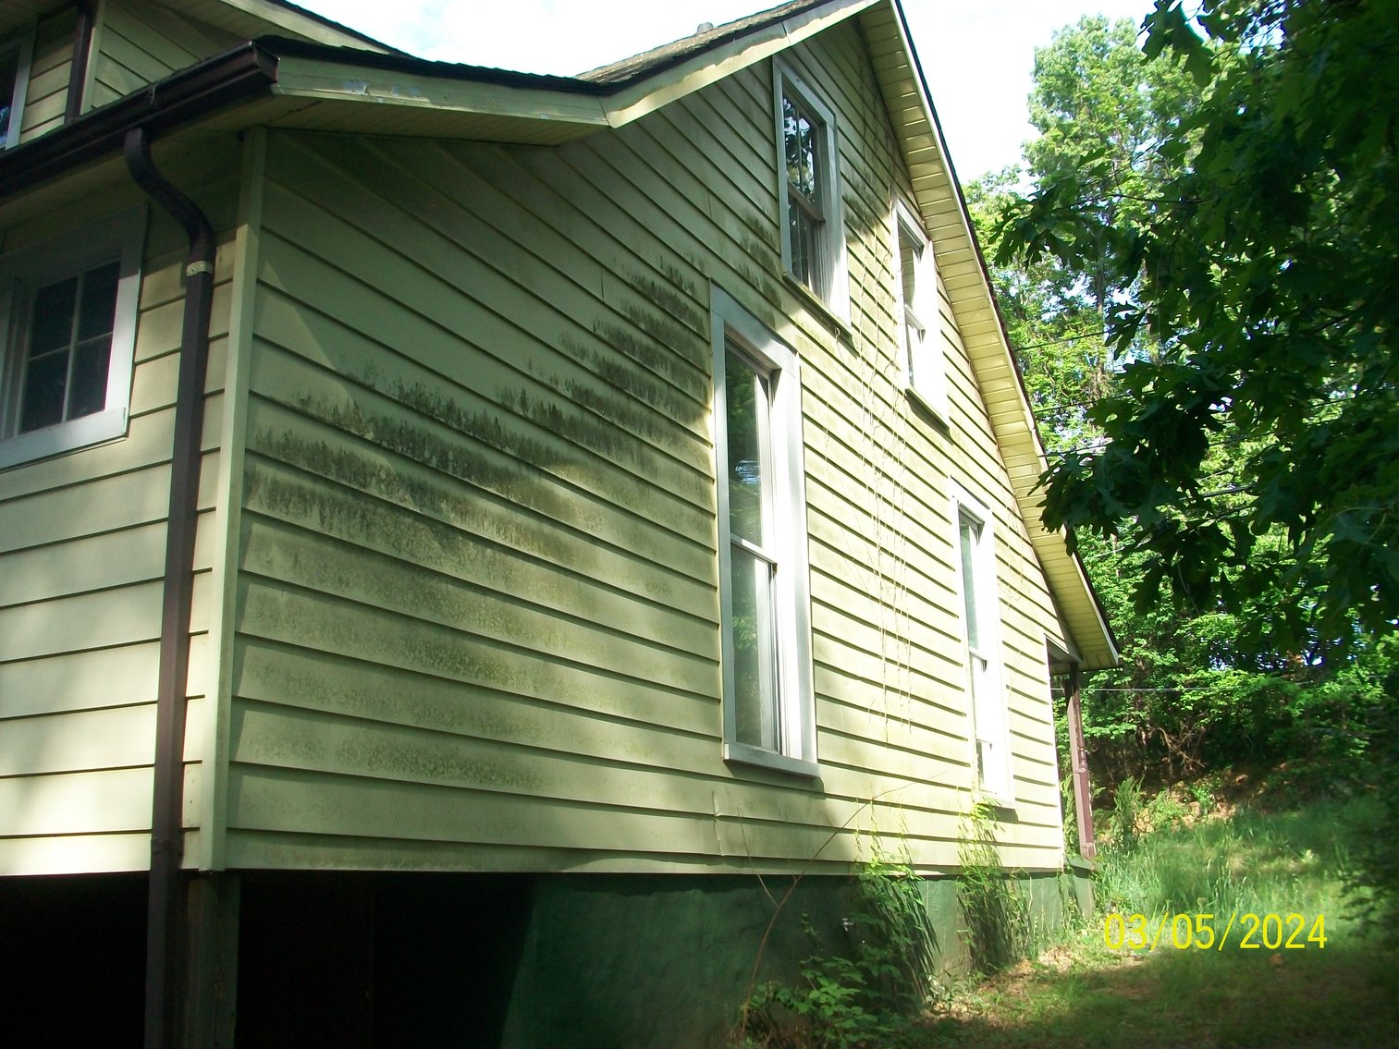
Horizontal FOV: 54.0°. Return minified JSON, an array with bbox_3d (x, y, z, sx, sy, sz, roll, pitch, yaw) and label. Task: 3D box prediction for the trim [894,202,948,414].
[{"bbox_3d":[1.777,-1.764,11.354,0.140,1.671,1.092,-9,-17,26],"label":"trim"}]

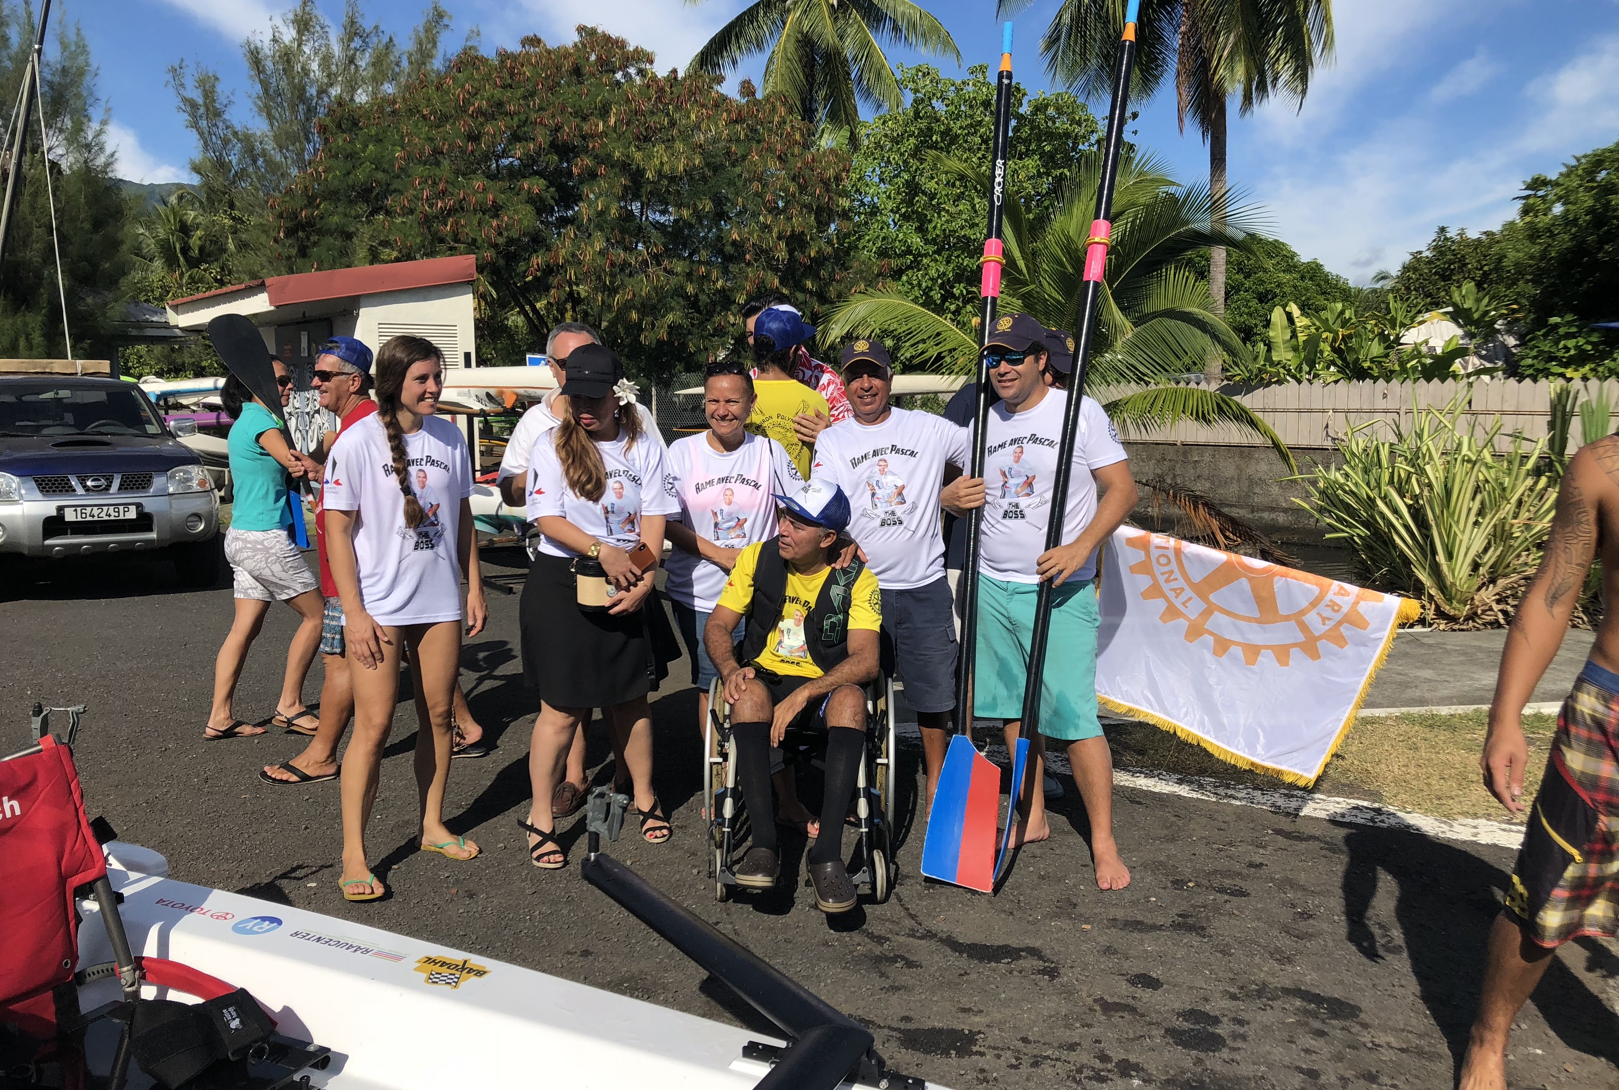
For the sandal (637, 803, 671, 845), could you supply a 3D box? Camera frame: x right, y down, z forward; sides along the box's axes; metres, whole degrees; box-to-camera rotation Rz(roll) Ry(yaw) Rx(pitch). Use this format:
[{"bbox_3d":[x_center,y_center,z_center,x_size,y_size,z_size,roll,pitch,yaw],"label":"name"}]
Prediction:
[{"bbox_3d":[-0.561,0.961,4.614,0.095,0.100,0.240,-3,7,-19],"label":"sandal"}]

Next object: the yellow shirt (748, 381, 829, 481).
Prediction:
[{"bbox_3d":[-0.109,-0.282,5.000,0.520,0.700,0.270,0,7,9],"label":"yellow shirt"}]

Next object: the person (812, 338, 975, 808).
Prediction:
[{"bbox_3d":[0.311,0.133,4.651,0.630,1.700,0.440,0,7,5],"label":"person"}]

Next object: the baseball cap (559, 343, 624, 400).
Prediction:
[{"bbox_3d":[-0.679,-0.534,4.050,0.185,0.155,0.255,0,29,7],"label":"baseball cap"}]

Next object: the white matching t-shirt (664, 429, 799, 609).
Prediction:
[{"bbox_3d":[-0.264,-0.087,4.600,0.500,0.650,0.270,-1,7,-4],"label":"white matching t-shirt"}]

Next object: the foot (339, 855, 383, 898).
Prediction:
[{"bbox_3d":[-1.430,1.034,4.163,0.105,0.090,0.250,-4,8,-27],"label":"foot"}]

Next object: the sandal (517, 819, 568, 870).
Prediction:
[{"bbox_3d":[-0.890,0.986,4.409,0.105,0.110,0.245,-4,7,-22],"label":"sandal"}]

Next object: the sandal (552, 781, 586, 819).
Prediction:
[{"bbox_3d":[-0.902,0.925,4.919,0.105,0.110,0.285,0,7,9],"label":"sandal"}]

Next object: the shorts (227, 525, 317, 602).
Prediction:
[{"bbox_3d":[-2.374,0.086,5.770,0.375,0.340,0.330,-1,7,-1],"label":"shorts"}]

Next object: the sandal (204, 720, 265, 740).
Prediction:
[{"bbox_3d":[-2.586,0.818,5.896,0.250,0.070,0.090,-3,8,-16],"label":"sandal"}]

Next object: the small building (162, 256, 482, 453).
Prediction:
[{"bbox_3d":[-6.396,-2.057,16.966,2.491,3.100,4.500,-7,9,-39],"label":"small building"}]

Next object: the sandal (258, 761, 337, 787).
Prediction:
[{"bbox_3d":[-2.087,0.917,5.350,0.295,0.065,0.110,-3,7,-14],"label":"sandal"}]

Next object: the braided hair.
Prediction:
[{"bbox_3d":[-1.233,-0.347,4.020,0.225,0.590,0.200,5,10,41],"label":"braided hair"}]

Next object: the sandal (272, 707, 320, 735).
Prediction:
[{"bbox_3d":[-2.286,0.800,5.889,0.250,0.075,0.090,7,9,11],"label":"sandal"}]

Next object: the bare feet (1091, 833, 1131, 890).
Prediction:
[{"bbox_3d":[0.933,0.979,4.074,0.100,0.090,0.255,0,7,5],"label":"bare feet"}]

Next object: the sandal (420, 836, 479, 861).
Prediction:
[{"bbox_3d":[-1.197,0.993,4.384,0.240,0.060,0.088,3,8,29],"label":"sandal"}]

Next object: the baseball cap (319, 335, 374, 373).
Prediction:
[{"bbox_3d":[-1.801,-0.731,5.130,0.235,0.140,0.180,21,4,-9],"label":"baseball cap"}]

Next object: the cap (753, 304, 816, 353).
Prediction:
[{"bbox_3d":[-0.096,-0.818,4.950,0.175,0.150,0.255,6,10,44],"label":"cap"}]

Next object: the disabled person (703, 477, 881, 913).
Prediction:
[{"bbox_3d":[-0.038,0.409,4.055,0.560,1.210,0.780,-1,7,4],"label":"disabled person"}]

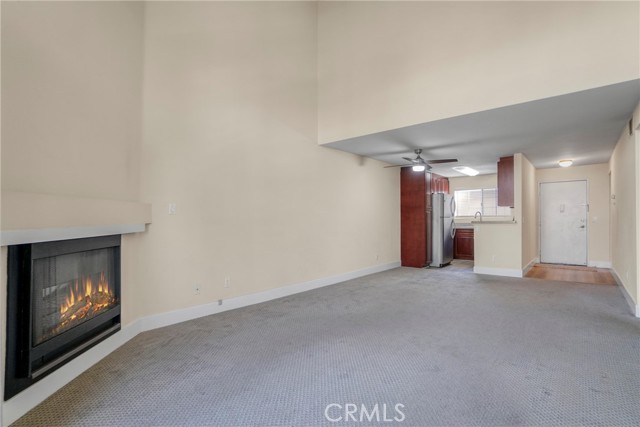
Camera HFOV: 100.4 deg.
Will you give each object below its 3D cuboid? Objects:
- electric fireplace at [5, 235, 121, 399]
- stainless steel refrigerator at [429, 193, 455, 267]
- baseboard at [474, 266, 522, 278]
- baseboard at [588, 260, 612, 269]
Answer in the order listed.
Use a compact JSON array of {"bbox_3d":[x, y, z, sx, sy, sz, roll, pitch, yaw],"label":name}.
[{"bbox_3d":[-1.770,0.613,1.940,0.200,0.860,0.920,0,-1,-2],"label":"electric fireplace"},{"bbox_3d":[2.900,0.420,6.710,0.760,1.730,0.710,0,-1,42],"label":"stainless steel refrigerator"},{"bbox_3d":[3.586,1.179,5.394,0.805,0.145,0.020,0,-1,38],"label":"baseboard"},{"bbox_3d":[6.650,1.214,6.330,0.357,0.145,0.020,0,-1,38],"label":"baseboard"}]

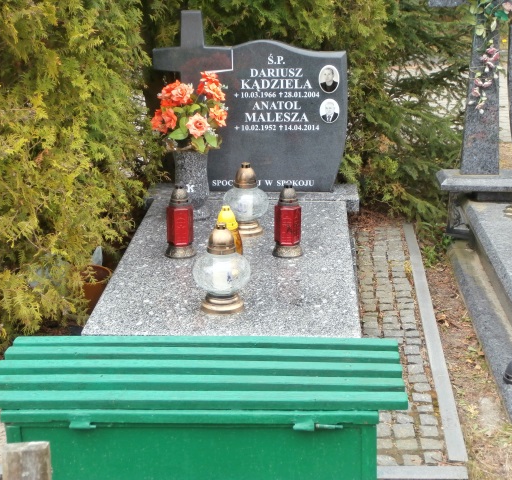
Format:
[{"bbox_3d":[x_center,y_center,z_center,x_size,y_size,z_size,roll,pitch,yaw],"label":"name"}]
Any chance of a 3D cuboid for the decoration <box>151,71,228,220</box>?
[{"bbox_3d":[-0.273,-0.389,4.365,0.321,0.610,0.270,1,18,3],"label":"decoration"}]

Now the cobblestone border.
[{"bbox_3d":[0.593,0.343,4.339,0.310,0.080,2.567,1,18,4],"label":"cobblestone border"}]

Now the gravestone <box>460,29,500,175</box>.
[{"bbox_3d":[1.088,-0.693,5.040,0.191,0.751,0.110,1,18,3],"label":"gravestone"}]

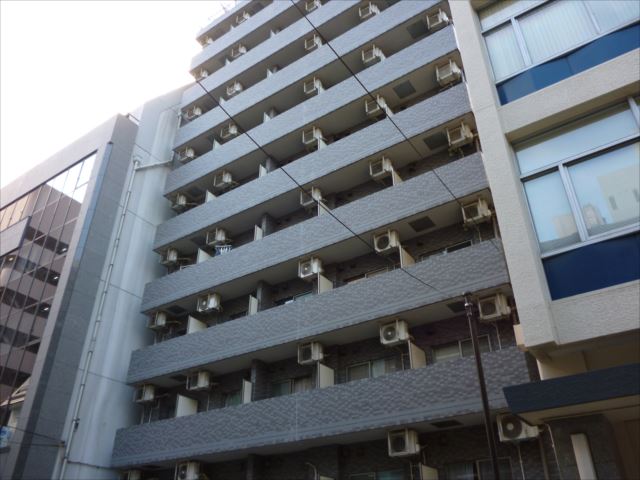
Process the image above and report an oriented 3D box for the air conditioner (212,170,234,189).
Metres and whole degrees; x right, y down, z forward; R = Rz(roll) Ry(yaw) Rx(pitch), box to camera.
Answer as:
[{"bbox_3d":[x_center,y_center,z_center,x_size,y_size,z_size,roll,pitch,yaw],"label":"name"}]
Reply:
[{"bbox_3d":[-4.205,-2.570,22.542,0.670,0.523,0.270,-20,-37,28],"label":"air conditioner"}]

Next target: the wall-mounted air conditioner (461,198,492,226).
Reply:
[{"bbox_3d":[4.424,-0.767,14.559,0.670,0.523,0.270,-20,-37,28],"label":"wall-mounted air conditioner"}]

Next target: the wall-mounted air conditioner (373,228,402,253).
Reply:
[{"bbox_3d":[2.090,0.105,15.870,0.670,0.523,0.270,-20,-37,28],"label":"wall-mounted air conditioner"}]

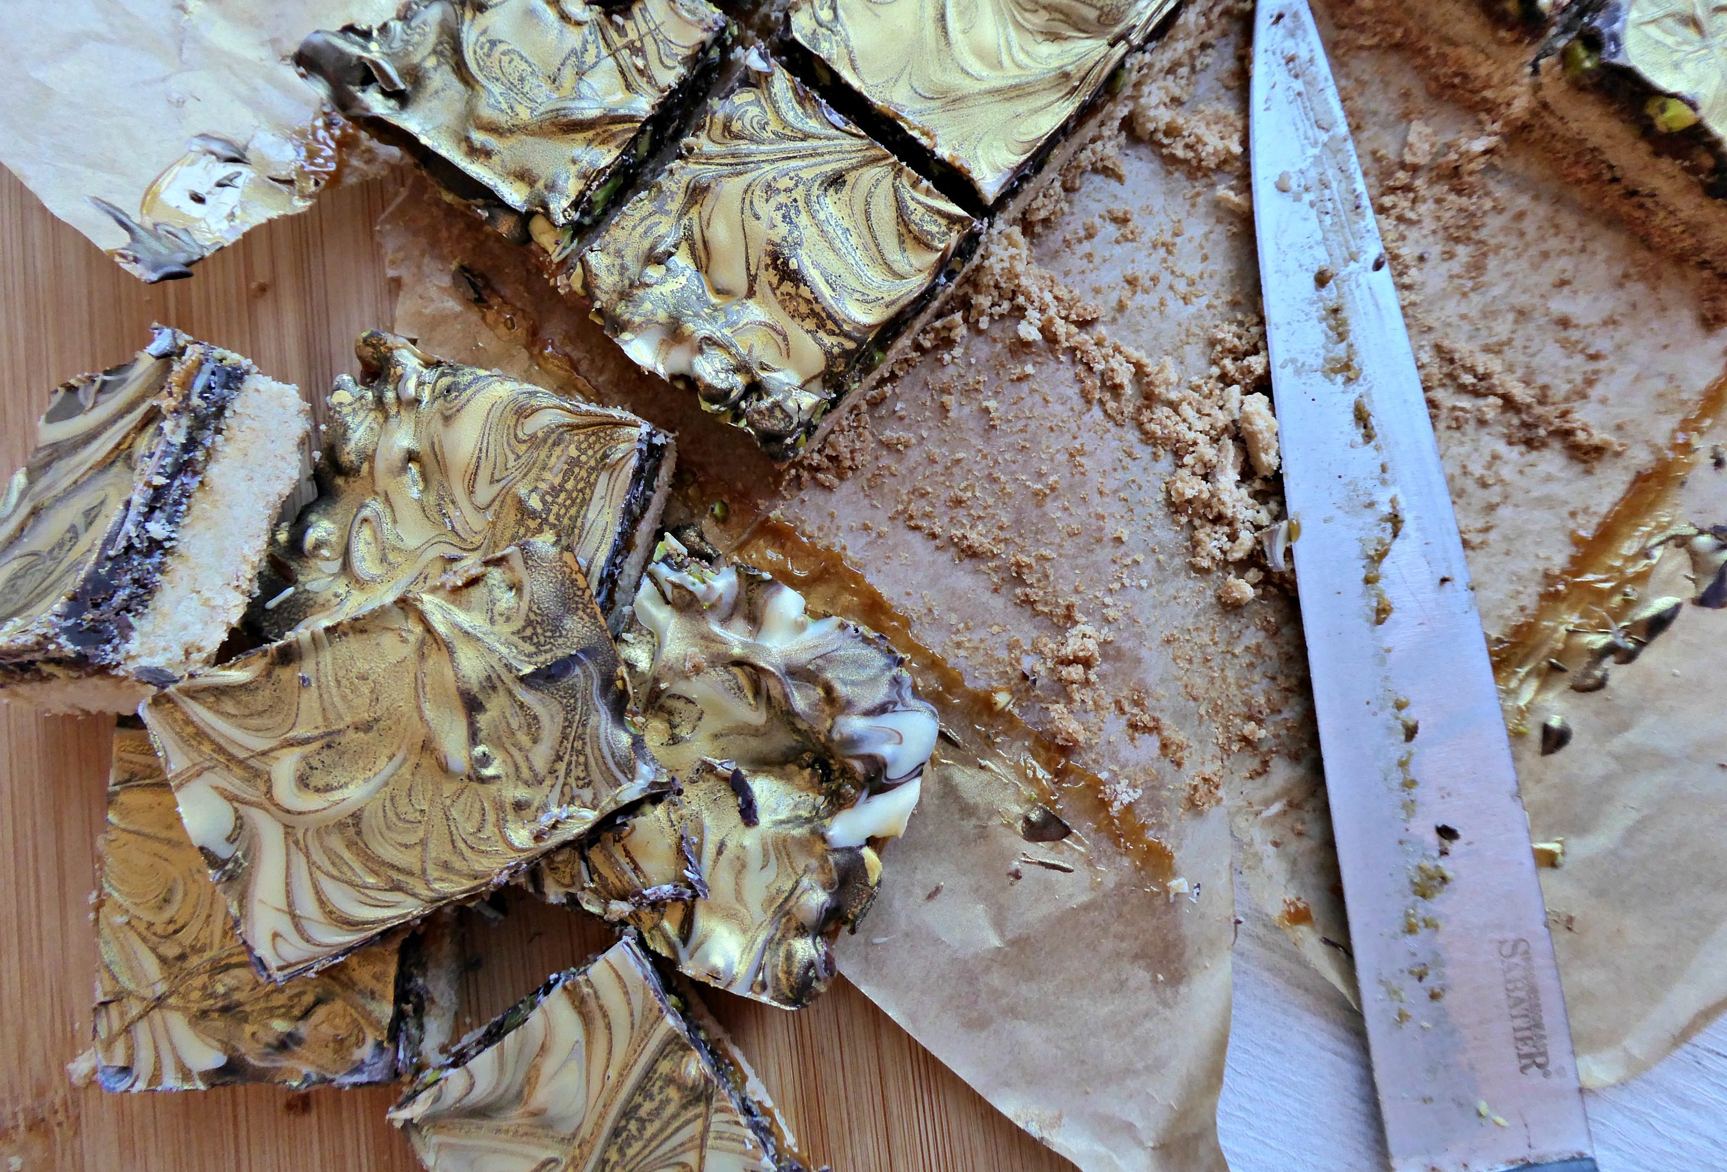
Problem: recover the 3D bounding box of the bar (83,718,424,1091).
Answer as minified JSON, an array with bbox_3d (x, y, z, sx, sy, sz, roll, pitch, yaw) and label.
[{"bbox_3d":[-0.093,0.051,0.195,0.047,0.023,0.053,-2,79,2],"label":"bar"}]

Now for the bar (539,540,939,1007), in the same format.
[{"bbox_3d":[-0.019,0.032,0.194,0.048,0.025,0.050,21,81,6],"label":"bar"}]

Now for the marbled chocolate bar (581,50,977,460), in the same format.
[{"bbox_3d":[-0.014,-0.055,0.210,0.048,0.025,0.047,39,83,9],"label":"marbled chocolate bar"}]

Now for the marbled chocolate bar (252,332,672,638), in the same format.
[{"bbox_3d":[-0.064,-0.009,0.204,0.054,0.025,0.045,10,80,5],"label":"marbled chocolate bar"}]

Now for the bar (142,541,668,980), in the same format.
[{"bbox_3d":[-0.063,0.025,0.176,0.056,0.023,0.041,-25,80,-10],"label":"bar"}]

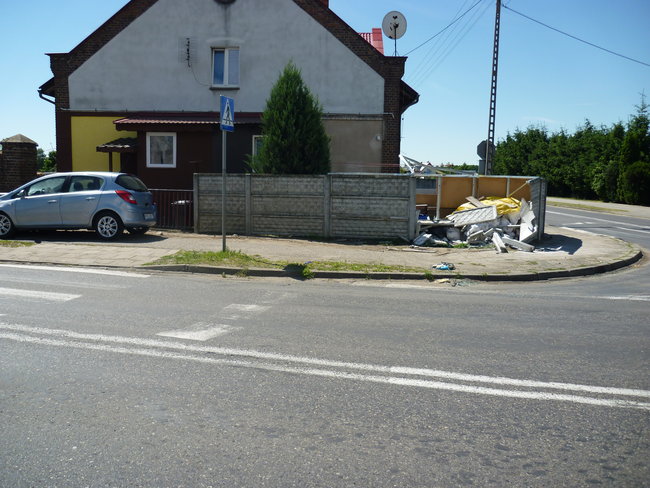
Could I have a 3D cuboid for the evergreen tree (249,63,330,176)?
[{"bbox_3d":[-0.944,-2.656,16.000,2.200,4.520,2.150,1,7,0],"label":"evergreen tree"}]

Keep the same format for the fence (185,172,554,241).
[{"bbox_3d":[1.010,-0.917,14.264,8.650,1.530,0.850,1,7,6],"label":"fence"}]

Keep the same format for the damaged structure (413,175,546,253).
[{"bbox_3d":[3.591,-0.779,13.195,3.100,1.580,2.500,1,7,6],"label":"damaged structure"}]

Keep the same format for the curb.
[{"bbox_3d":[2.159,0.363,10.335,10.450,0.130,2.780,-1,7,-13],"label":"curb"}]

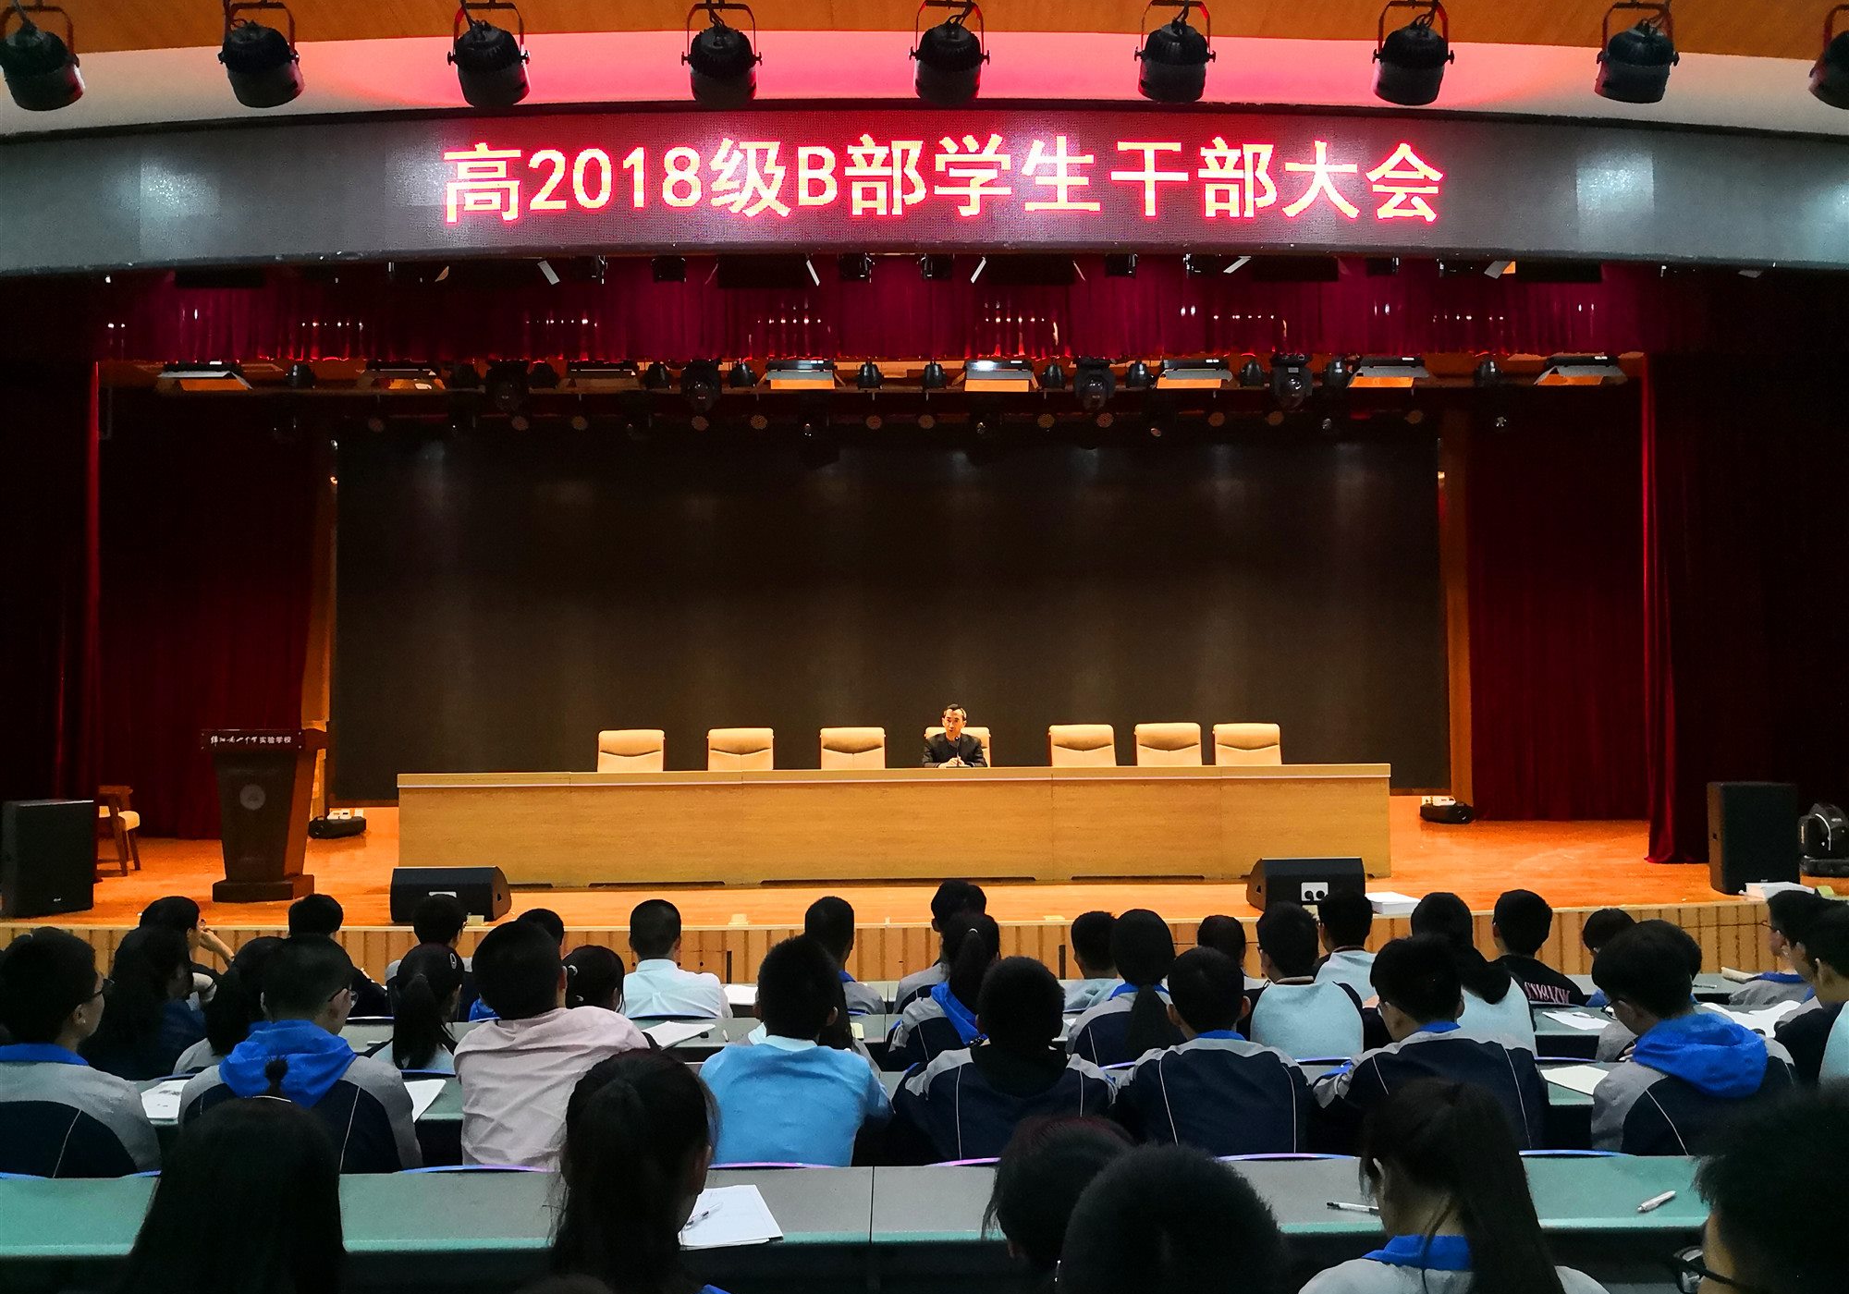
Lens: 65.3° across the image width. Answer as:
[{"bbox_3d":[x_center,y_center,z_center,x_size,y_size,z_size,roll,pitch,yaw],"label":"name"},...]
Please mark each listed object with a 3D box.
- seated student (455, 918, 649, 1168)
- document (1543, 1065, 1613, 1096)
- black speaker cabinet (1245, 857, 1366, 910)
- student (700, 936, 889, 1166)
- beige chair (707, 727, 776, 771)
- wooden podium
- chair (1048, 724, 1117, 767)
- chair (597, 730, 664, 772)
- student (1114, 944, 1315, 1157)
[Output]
[{"bbox_3d":[-0.820,1.237,3.346,0.470,1.245,0.700,-1,-3,-1],"label":"seated student"},{"bbox_3d":[1.664,1.069,3.558,0.205,0.008,0.290,1,-4,-21],"label":"document"},{"bbox_3d":[2.225,1.351,8.476,0.600,0.330,0.480,-1,-3,-1],"label":"black speaker cabinet"},{"bbox_3d":[-0.292,1.242,3.330,0.470,1.204,0.740,0,-2,-2],"label":"student"},{"bbox_3d":[-1.325,1.101,10.230,0.570,1.050,0.620,0,-2,-2],"label":"beige chair"},{"bbox_3d":[-4.250,1.074,9.319,0.620,1.080,0.480,0,-2,-5],"label":"wooden podium"},{"bbox_3d":[1.227,1.123,10.856,0.570,1.060,0.620,-1,-3,-1],"label":"chair"},{"bbox_3d":[-2.234,1.156,10.799,0.570,1.060,0.620,-1,-3,-1],"label":"chair"},{"bbox_3d":[0.615,1.257,3.380,0.480,1.171,0.740,0,-2,-2],"label":"student"}]

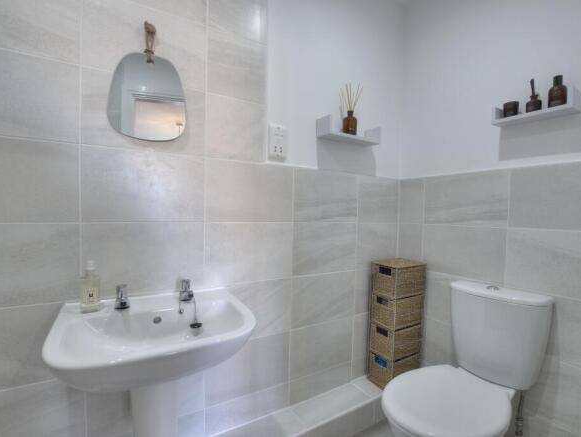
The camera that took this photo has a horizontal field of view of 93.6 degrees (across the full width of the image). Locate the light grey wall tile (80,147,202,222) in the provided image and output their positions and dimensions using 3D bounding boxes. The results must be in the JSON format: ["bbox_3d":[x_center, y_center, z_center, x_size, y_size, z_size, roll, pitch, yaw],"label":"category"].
[{"bbox_3d":[-0.507,-0.109,0.983,0.390,0.247,0.010,1,1,-30],"label":"light grey wall tile"}]

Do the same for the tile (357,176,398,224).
[{"bbox_3d":[0.503,-0.103,1.556,0.338,0.252,0.010,0,1,-30],"label":"tile"}]

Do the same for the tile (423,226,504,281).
[{"bbox_3d":[0.831,0.160,1.335,0.010,0.247,0.391,1,1,-30],"label":"tile"}]

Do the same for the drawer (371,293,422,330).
[{"bbox_3d":[0.585,0.486,1.502,0.238,0.152,0.168,1,1,-30],"label":"drawer"}]

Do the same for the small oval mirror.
[{"bbox_3d":[-0.496,-0.424,0.961,0.243,0.293,0.015,0,1,-30],"label":"small oval mirror"}]

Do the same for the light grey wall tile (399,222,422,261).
[{"bbox_3d":[0.694,0.151,1.576,0.010,0.247,0.158,1,1,-30],"label":"light grey wall tile"}]

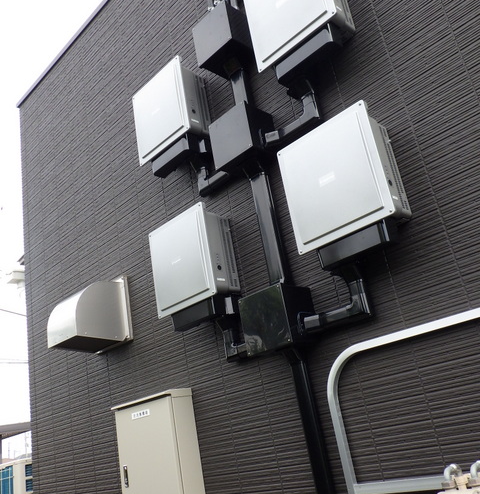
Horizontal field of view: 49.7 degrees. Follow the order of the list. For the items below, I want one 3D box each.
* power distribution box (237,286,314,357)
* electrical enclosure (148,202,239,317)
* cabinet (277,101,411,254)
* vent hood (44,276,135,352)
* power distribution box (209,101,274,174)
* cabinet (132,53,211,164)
[{"bbox_3d":[0.180,0.333,2.308,0.213,0.256,0.252,11,-28,-45],"label":"power distribution box"},{"bbox_3d":[-0.235,0.091,2.764,0.221,0.486,0.450,11,-28,-45],"label":"electrical enclosure"},{"bbox_3d":[0.441,-0.253,2.153,0.221,0.486,0.450,11,-28,-45],"label":"cabinet"},{"bbox_3d":[-0.976,0.436,3.339,0.360,0.430,0.430,11,-28,-45],"label":"vent hood"},{"bbox_3d":[0.027,-0.530,2.624,0.213,0.256,0.252,11,-28,-45],"label":"power distribution box"},{"bbox_3d":[-0.388,-0.769,3.079,0.221,0.486,0.450,11,-28,-45],"label":"cabinet"}]

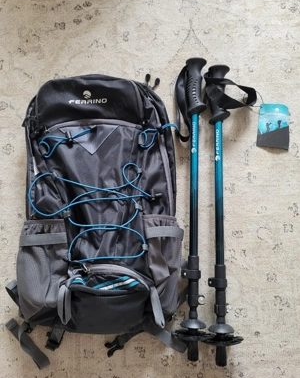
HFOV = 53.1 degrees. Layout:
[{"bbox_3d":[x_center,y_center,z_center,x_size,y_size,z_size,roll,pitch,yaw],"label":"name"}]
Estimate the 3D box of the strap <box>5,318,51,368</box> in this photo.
[{"bbox_3d":[-0.250,0.318,0.616,0.045,0.032,0.115,-35,82,-5],"label":"strap"}]

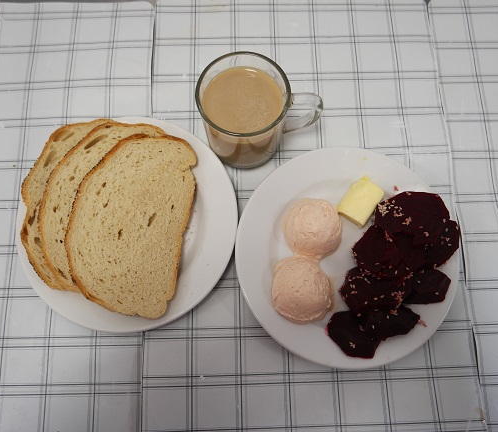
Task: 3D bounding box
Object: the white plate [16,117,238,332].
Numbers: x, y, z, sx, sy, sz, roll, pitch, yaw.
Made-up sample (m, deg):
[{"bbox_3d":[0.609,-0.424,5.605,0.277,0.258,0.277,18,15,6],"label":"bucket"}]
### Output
[{"bbox_3d":[-0.117,0.004,0.427,0.213,0.020,0.213,0,76,0],"label":"white plate"}]

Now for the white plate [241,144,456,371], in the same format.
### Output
[{"bbox_3d":[0.094,0.036,0.421,0.212,0.020,0.212,0,76,0],"label":"white plate"}]

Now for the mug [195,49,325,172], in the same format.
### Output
[{"bbox_3d":[0.011,-0.095,0.416,0.115,0.091,0.082,-3,76,-1],"label":"mug"}]

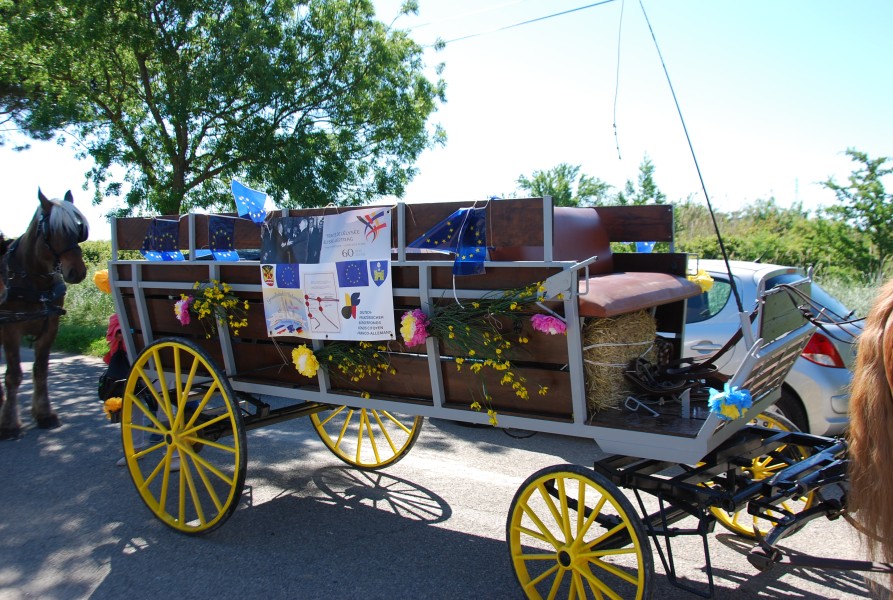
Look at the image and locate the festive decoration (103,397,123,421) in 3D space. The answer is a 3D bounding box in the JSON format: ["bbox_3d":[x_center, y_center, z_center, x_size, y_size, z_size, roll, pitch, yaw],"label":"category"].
[{"bbox_3d":[-2.242,0.730,5.585,0.145,0.150,0.120,2,5,35],"label":"festive decoration"}]

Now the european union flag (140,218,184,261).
[{"bbox_3d":[-1.562,-0.329,4.505,0.377,0.235,0.060,2,3,36],"label":"european union flag"}]

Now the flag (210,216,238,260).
[{"bbox_3d":[-1.194,-0.331,4.392,0.200,0.250,0.050,2,5,35],"label":"flag"}]

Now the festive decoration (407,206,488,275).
[{"bbox_3d":[-0.001,-0.242,3.349,0.392,0.277,0.080,2,3,36],"label":"festive decoration"}]

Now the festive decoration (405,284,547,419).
[{"bbox_3d":[0.107,0.200,3.317,0.638,0.530,0.180,2,3,36],"label":"festive decoration"}]

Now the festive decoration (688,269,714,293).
[{"bbox_3d":[1.337,-0.102,4.302,0.150,0.150,0.130,2,3,36],"label":"festive decoration"}]

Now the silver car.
[{"bbox_3d":[1.731,0.376,7.472,4.030,1.470,1.770,2,3,36],"label":"silver car"}]

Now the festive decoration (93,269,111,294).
[{"bbox_3d":[-2.100,-0.113,5.009,0.150,0.160,0.130,2,3,36],"label":"festive decoration"}]

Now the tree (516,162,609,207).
[{"bbox_3d":[3.163,-1.853,21.994,2.500,3.500,2.400,-1,4,0],"label":"tree"}]

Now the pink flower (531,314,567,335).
[{"bbox_3d":[0.411,0.102,3.389,0.145,0.090,0.100,2,5,35],"label":"pink flower"}]

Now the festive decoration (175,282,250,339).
[{"bbox_3d":[-1.218,0.049,4.243,0.519,0.285,0.170,2,3,36],"label":"festive decoration"}]

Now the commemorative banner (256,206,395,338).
[{"bbox_3d":[-0.600,-0.120,4.047,0.845,0.625,0.050,2,11,35],"label":"commemorative banner"}]

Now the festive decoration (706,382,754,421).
[{"bbox_3d":[1.057,0.386,3.063,0.155,0.140,0.120,2,5,35],"label":"festive decoration"}]

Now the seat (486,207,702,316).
[{"bbox_3d":[0.741,-0.212,3.924,0.590,0.460,1.130,2,5,35],"label":"seat"}]

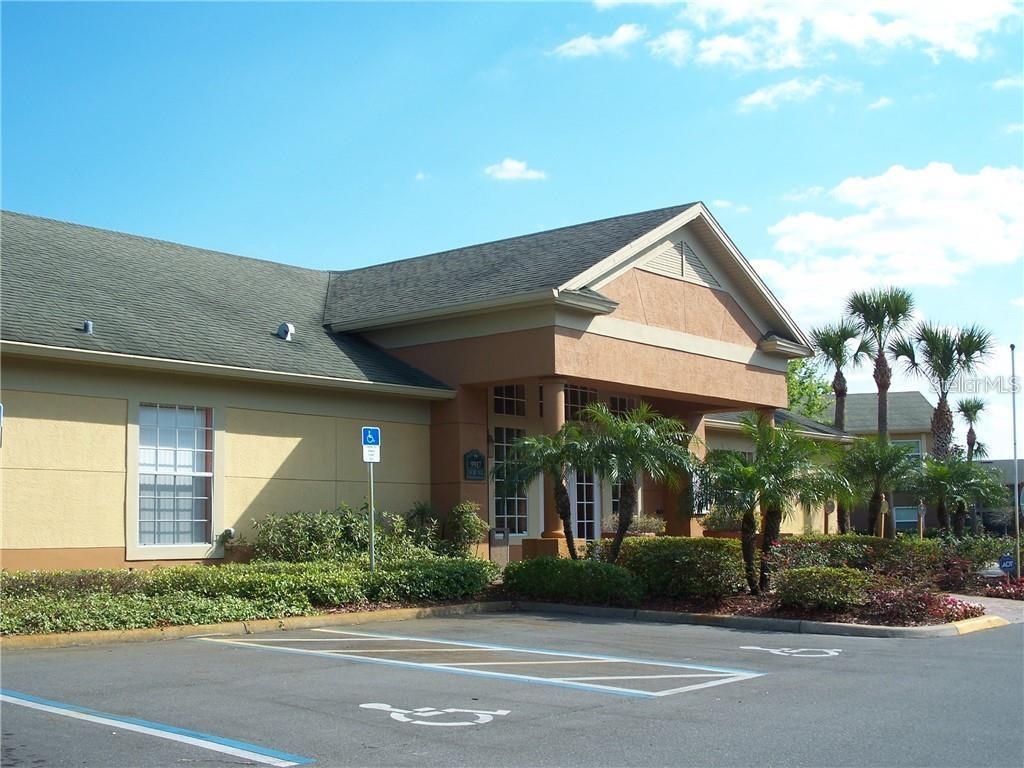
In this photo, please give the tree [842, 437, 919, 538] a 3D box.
[{"bbox_3d":[7.931,2.604,27.354,1.686,2.952,1.686,-4,-7,40],"label":"tree"}]

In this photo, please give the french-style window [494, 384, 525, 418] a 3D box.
[{"bbox_3d":[-0.025,0.273,22.028,0.100,0.599,0.922,-4,-7,40],"label":"french-style window"}]

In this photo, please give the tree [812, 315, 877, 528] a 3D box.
[{"bbox_3d":[11.100,1.776,42.610,2.163,7.884,2.163,-4,-7,40],"label":"tree"}]

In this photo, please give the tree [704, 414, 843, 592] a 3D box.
[{"bbox_3d":[3.857,1.766,18.769,2.050,2.639,2.050,1,-6,0],"label":"tree"}]

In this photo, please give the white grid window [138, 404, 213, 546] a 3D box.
[{"bbox_3d":[-4.408,1.205,16.750,0.100,1.862,1.158,-4,-7,40],"label":"white grid window"}]

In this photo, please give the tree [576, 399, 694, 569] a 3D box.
[{"bbox_3d":[1.773,1.637,18.264,1.678,2.753,1.678,1,-6,0],"label":"tree"}]

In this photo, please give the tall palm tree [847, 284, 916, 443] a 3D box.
[{"bbox_3d":[12.736,1.214,43.544,2.491,9.219,2.491,-4,-7,40],"label":"tall palm tree"}]

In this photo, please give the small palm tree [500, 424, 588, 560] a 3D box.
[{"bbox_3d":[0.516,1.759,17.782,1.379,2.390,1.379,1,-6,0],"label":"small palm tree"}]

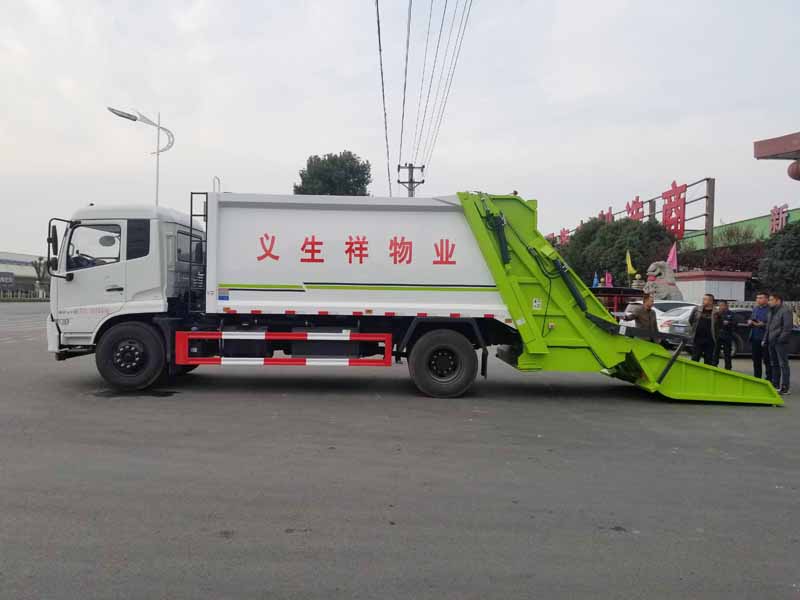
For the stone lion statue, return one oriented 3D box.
[{"bbox_3d":[10.963,-0.346,25.000,1.750,2.300,1.150,1,1,-6],"label":"stone lion statue"}]

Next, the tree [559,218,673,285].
[{"bbox_3d":[12.494,-1.561,35.000,6.000,6.100,6.200,1,1,0],"label":"tree"}]

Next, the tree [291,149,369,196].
[{"bbox_3d":[-4.788,-4.738,42.000,6.000,11.500,6.000,1,1,0],"label":"tree"}]

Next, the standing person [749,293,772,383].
[{"bbox_3d":[6.678,0.732,11.100,0.380,1.720,0.480,1,1,-22],"label":"standing person"}]

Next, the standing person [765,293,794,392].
[{"bbox_3d":[6.600,0.742,10.450,0.330,1.710,0.470,1,1,-13],"label":"standing person"}]

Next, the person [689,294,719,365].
[{"bbox_3d":[6.182,0.725,12.200,0.560,1.690,0.360,2,1,45],"label":"person"}]

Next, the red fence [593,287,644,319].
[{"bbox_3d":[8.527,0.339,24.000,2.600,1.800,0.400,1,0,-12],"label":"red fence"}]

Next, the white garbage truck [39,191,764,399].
[{"bbox_3d":[0.220,-0.116,10.200,11.200,3.130,2.500,1,1,0],"label":"white garbage truck"}]

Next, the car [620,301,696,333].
[{"bbox_3d":[8.600,0.794,20.400,1.800,1.500,4.600,1,1,-1],"label":"car"}]

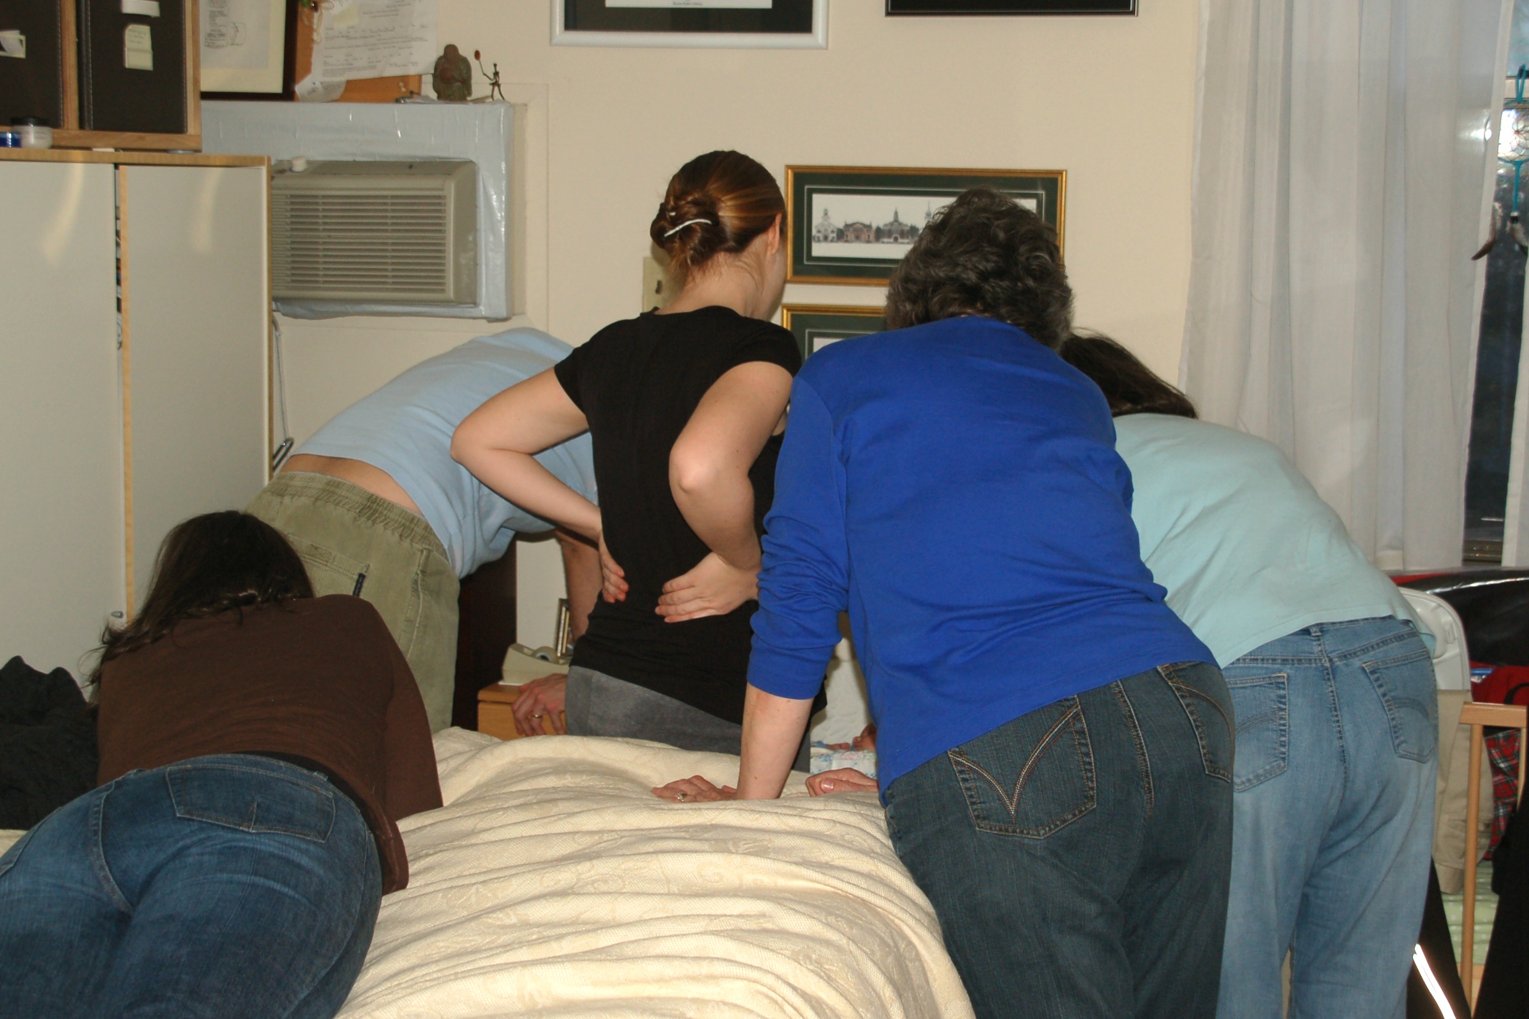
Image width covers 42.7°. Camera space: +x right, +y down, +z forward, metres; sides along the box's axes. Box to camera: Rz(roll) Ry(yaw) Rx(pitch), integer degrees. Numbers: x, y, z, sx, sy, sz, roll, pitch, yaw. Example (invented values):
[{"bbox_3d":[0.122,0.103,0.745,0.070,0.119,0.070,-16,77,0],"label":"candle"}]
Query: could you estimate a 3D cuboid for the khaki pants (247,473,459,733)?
[{"bbox_3d":[-0.680,0.429,3.234,0.400,0.980,0.380,-3,5,-41],"label":"khaki pants"}]

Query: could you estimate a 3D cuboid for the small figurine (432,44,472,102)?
[{"bbox_3d":[-0.585,-0.816,3.650,0.073,0.108,0.060,0,4,-3],"label":"small figurine"}]

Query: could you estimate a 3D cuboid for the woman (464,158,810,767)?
[{"bbox_3d":[-0.176,0.252,2.975,0.480,1.580,0.420,3,5,36],"label":"woman"}]

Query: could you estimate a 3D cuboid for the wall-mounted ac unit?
[{"bbox_3d":[-0.765,-0.507,3.600,0.460,0.270,0.240,0,4,-1],"label":"wall-mounted ac unit"}]

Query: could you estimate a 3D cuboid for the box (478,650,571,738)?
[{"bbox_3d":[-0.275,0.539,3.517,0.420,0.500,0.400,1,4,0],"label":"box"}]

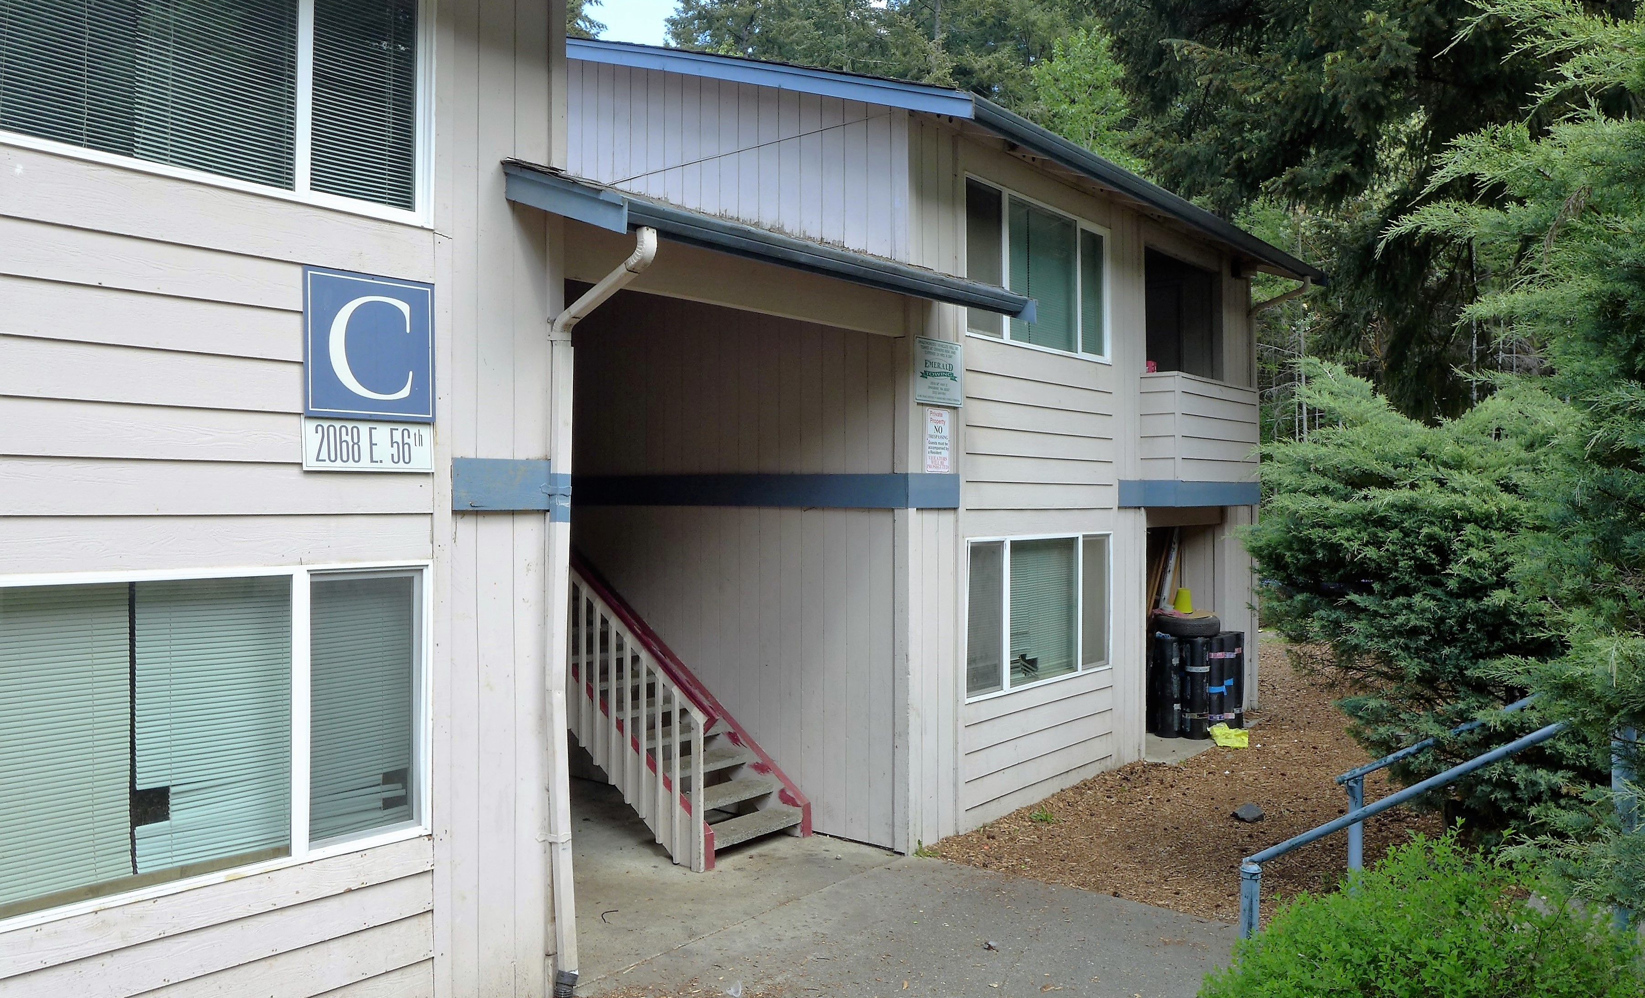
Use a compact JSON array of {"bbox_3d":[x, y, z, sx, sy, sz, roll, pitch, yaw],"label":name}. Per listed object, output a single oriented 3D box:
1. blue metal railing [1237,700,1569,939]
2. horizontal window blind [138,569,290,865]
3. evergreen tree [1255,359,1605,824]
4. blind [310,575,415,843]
[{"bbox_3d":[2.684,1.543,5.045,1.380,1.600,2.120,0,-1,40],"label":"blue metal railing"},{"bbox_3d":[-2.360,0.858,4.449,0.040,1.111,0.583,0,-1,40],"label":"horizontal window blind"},{"bbox_3d":[3.877,0.677,7.295,2.350,3.170,2.300,0,0,28],"label":"evergreen tree"},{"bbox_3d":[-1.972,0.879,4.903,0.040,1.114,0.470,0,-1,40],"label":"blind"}]

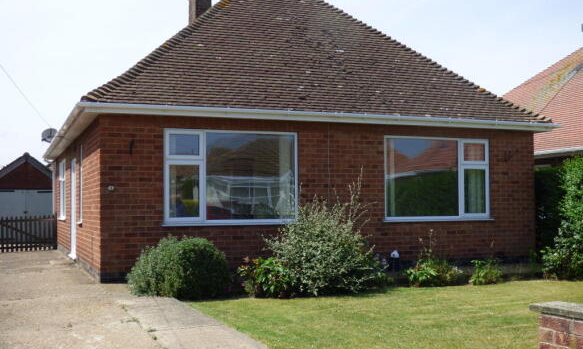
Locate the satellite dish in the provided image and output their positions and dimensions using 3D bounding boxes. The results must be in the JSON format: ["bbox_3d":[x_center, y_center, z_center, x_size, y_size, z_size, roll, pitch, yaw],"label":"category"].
[{"bbox_3d":[-6.483,-1.038,19.295,0.320,0.460,0.480,-2,-3,25],"label":"satellite dish"}]

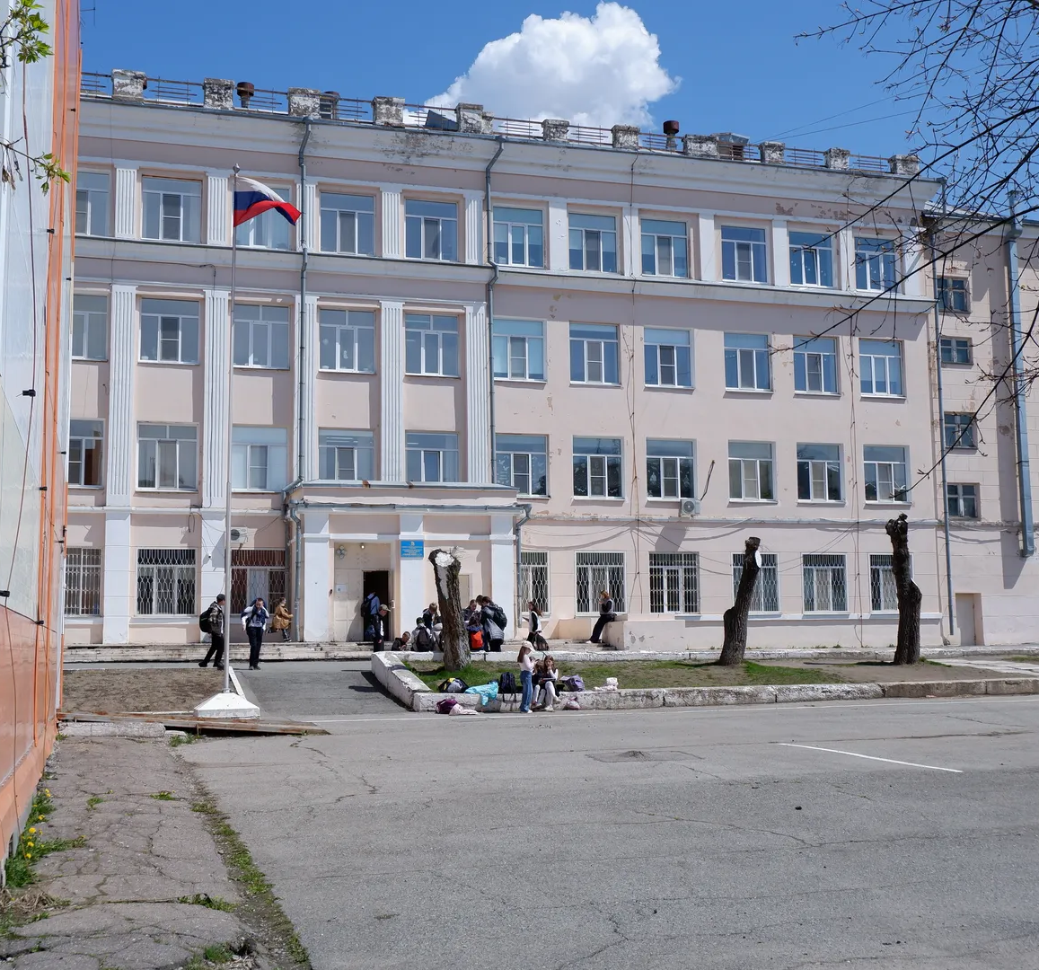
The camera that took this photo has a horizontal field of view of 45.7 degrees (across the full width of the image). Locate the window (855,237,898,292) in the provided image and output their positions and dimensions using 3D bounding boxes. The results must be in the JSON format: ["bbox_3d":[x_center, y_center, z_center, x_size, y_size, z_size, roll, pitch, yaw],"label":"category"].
[{"bbox_3d":[11.932,-7.345,41.289,1.542,1.816,0.150,1,-7,-15],"label":"window"}]

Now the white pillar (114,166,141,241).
[{"bbox_3d":[-11.769,-8.368,36.995,0.663,2.201,0.200,1,-7,-16],"label":"white pillar"}]

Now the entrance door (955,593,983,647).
[{"bbox_3d":[16.062,4.838,44.290,1.000,1.854,0.250,1,-7,-16],"label":"entrance door"}]

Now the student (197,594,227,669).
[{"bbox_3d":[-7.076,3.395,28.589,0.680,1.698,0.520,0,-6,-3],"label":"student"}]

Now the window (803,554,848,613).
[{"bbox_3d":[10.354,3.350,41.962,1.672,1.945,0.200,1,-6,-16],"label":"window"}]

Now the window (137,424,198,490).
[{"bbox_3d":[-9.821,-0.765,34.442,1.552,1.836,0.150,1,-7,-16],"label":"window"}]

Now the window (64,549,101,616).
[{"bbox_3d":[-12.067,2.648,33.240,1.570,1.809,0.150,1,-7,-15],"label":"window"}]

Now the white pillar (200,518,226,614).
[{"bbox_3d":[-8.986,2.770,36.269,0.709,3.750,0.250,1,-6,-16],"label":"white pillar"}]

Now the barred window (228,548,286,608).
[{"bbox_3d":[-7.906,2.905,37.106,1.726,2.000,0.200,1,-7,-16],"label":"barred window"}]

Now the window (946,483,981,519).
[{"bbox_3d":[16.062,0.622,44.670,1.407,1.348,0.200,1,-7,-16],"label":"window"}]

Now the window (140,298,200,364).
[{"bbox_3d":[-10.554,-4.639,37.291,1.733,1.992,0.200,1,-7,-16],"label":"window"}]

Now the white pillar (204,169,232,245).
[{"bbox_3d":[-8.602,-7.807,35.245,0.603,2.120,0.200,1,-7,-15],"label":"white pillar"}]

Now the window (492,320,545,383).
[{"bbox_3d":[0.026,-4.384,40.389,1.785,2.025,0.150,1,-7,-16],"label":"window"}]

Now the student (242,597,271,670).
[{"bbox_3d":[-6.337,3.558,29.597,0.580,1.735,0.500,3,-8,-29],"label":"student"}]

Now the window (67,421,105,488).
[{"bbox_3d":[-12.905,-0.875,35.720,1.678,2.003,0.200,1,-6,-16],"label":"window"}]

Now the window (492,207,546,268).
[{"bbox_3d":[-0.011,-8.152,40.657,1.729,2.035,0.200,1,-7,-16],"label":"window"}]

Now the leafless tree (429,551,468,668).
[{"bbox_3d":[-1.524,2.678,26.600,0.800,2.582,0.650,1,-7,-16],"label":"leafless tree"}]

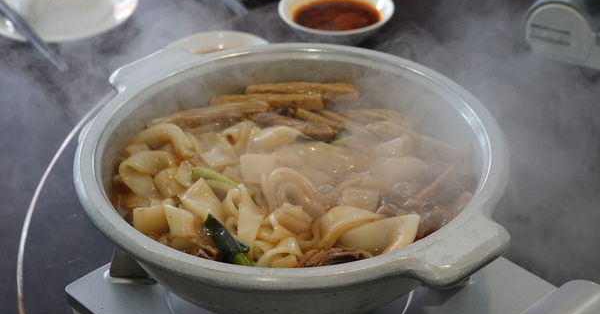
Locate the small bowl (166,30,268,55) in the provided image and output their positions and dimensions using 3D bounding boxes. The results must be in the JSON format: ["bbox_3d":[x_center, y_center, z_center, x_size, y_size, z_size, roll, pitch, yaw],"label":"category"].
[{"bbox_3d":[-0.081,-0.085,1.327,0.116,0.034,0.116,0,35,0],"label":"small bowl"}]

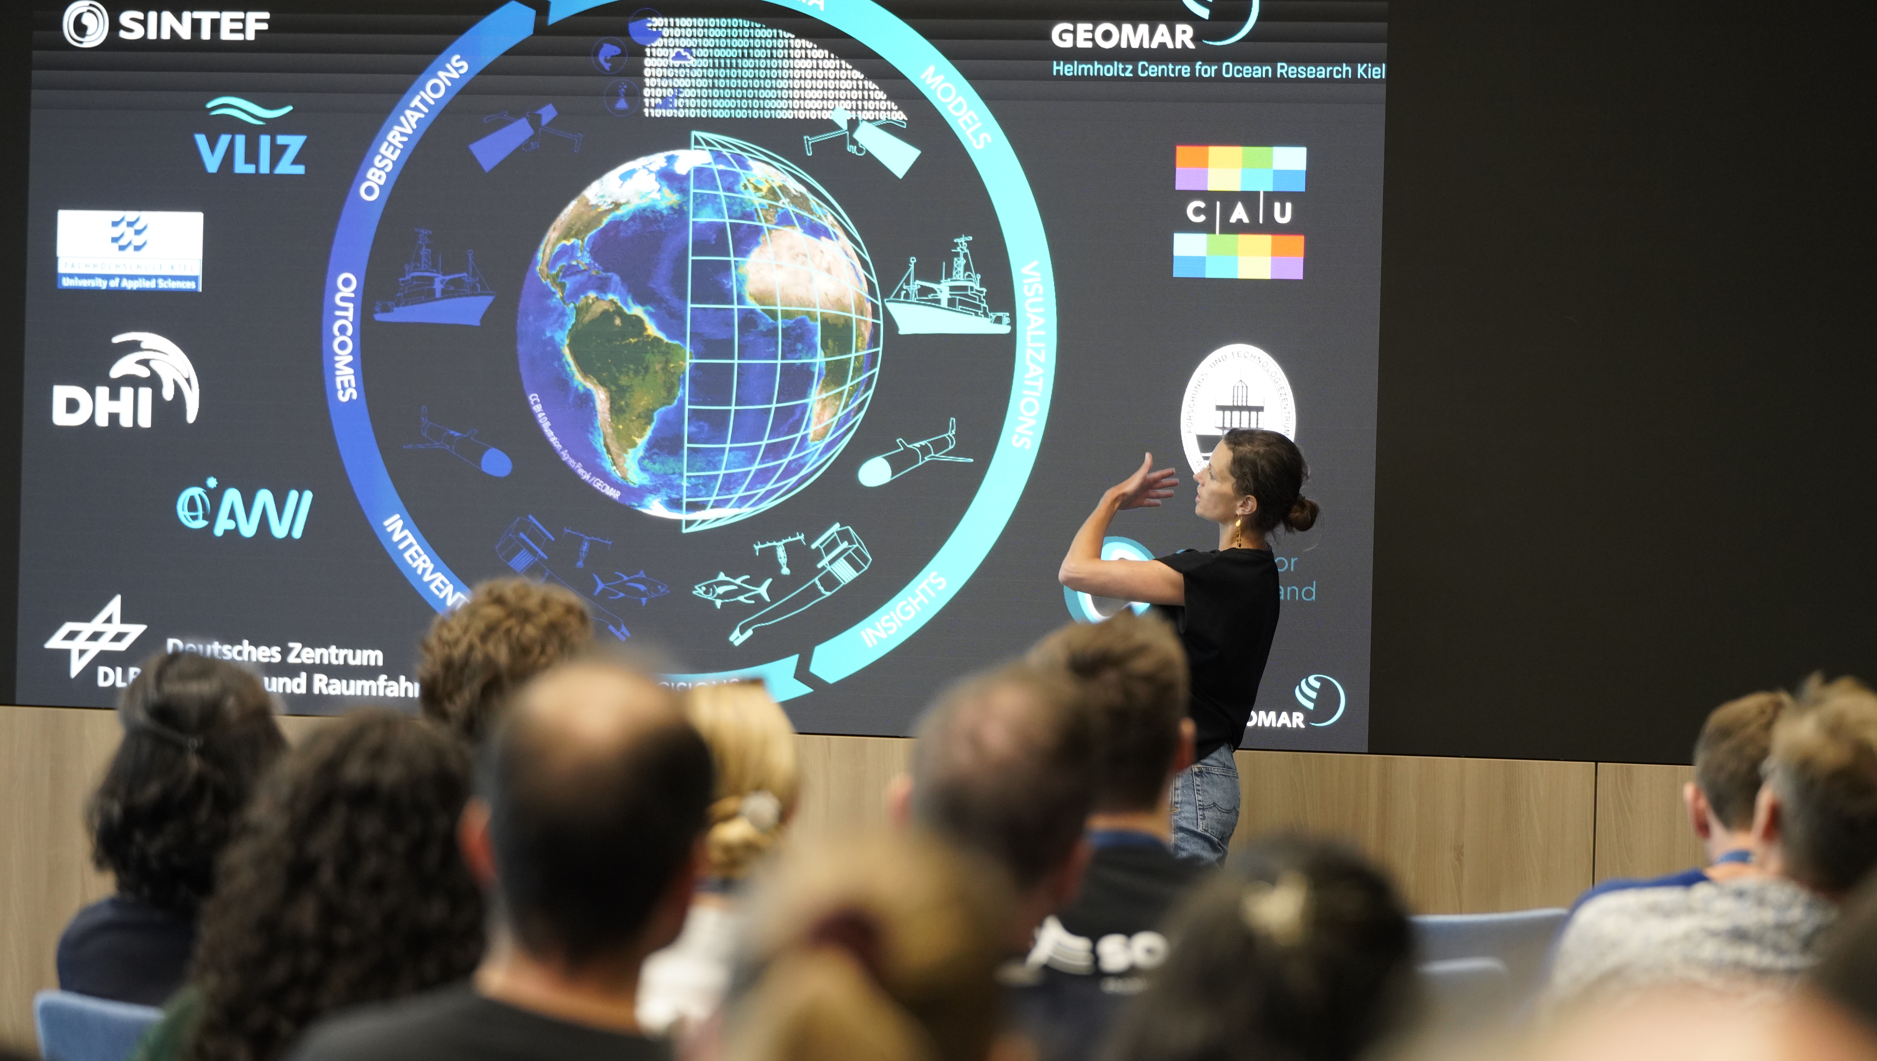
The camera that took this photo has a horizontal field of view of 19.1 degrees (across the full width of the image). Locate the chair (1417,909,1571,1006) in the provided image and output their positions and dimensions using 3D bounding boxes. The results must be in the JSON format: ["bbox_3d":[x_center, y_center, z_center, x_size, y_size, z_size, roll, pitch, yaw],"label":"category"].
[{"bbox_3d":[0.884,1.069,10.014,0.520,0.830,0.540,2,0,11],"label":"chair"}]

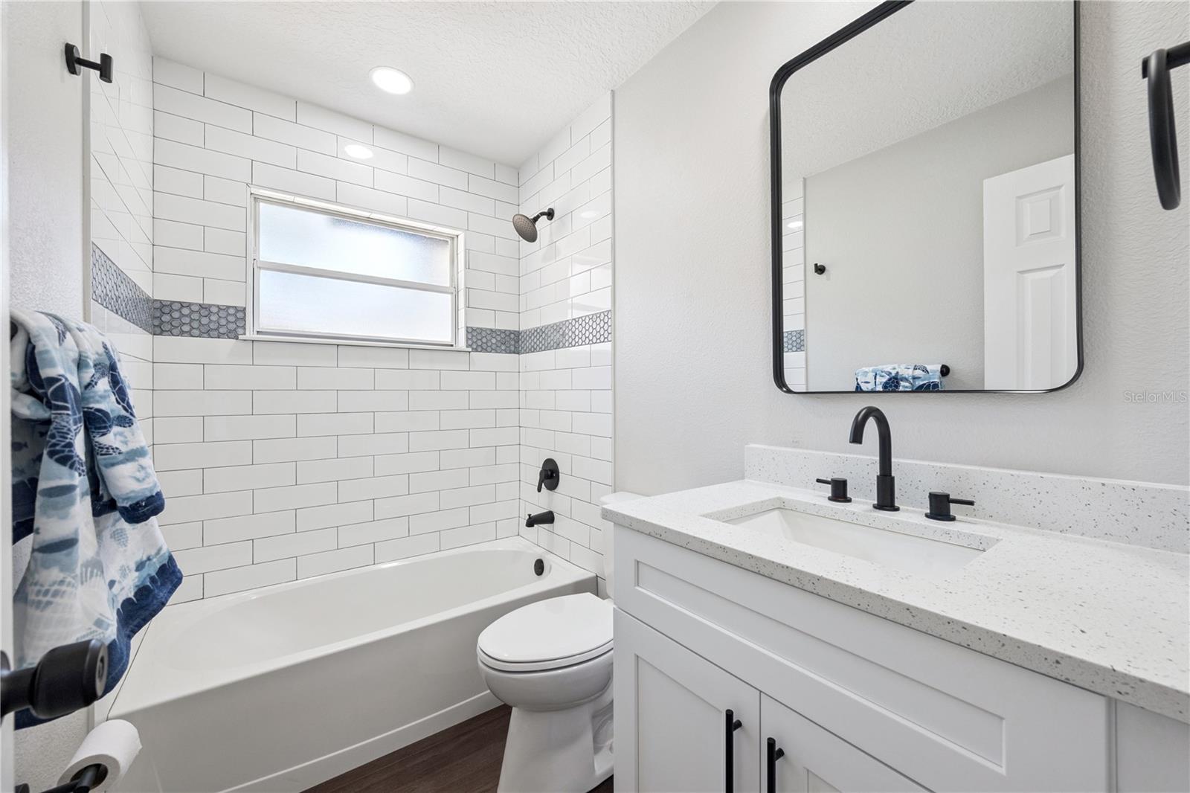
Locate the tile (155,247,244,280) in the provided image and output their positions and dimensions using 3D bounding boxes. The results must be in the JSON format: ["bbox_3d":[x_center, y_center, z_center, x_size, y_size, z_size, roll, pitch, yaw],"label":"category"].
[{"bbox_3d":[-1.533,-0.513,1.806,0.274,0.099,0.009,0,0,-36],"label":"tile"}]

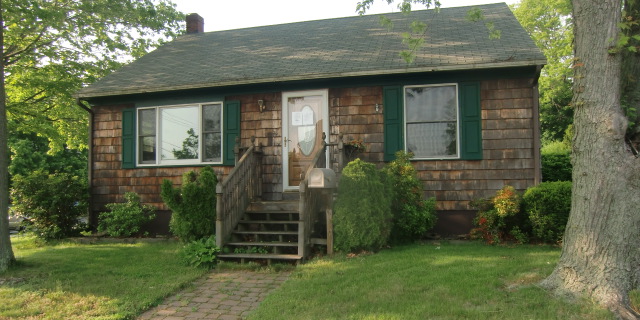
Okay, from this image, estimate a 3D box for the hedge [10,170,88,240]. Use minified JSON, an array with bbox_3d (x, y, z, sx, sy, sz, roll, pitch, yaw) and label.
[{"bbox_3d":[-6.226,1.027,10.246,1.550,1.550,1.450,-2,-3,12],"label":"hedge"}]

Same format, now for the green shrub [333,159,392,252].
[{"bbox_3d":[0.760,0.775,7.946,1.050,1.590,1.000,-2,-3,12],"label":"green shrub"}]

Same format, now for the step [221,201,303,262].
[{"bbox_3d":[-0.762,1.162,7.384,1.300,0.865,1.340,-2,-3,12],"label":"step"}]

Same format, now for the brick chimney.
[{"bbox_3d":[-4.140,-4.482,14.805,0.420,0.690,0.420,-2,-3,12],"label":"brick chimney"}]

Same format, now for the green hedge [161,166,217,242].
[{"bbox_3d":[-2.734,0.919,9.301,1.120,1.550,0.970,-2,-3,12],"label":"green hedge"}]

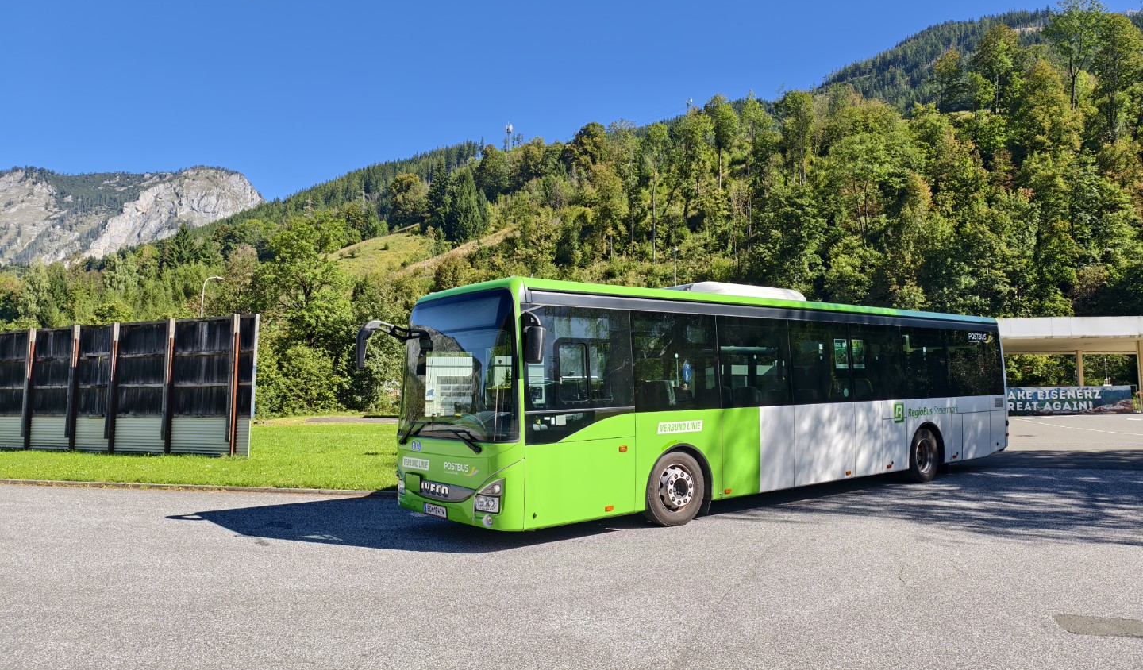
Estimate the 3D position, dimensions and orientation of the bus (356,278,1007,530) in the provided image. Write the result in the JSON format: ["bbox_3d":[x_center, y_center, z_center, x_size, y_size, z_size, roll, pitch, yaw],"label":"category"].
[{"bbox_3d":[3.090,0.943,12.504,12.200,3.250,2.750,2,-5,-38],"label":"bus"}]

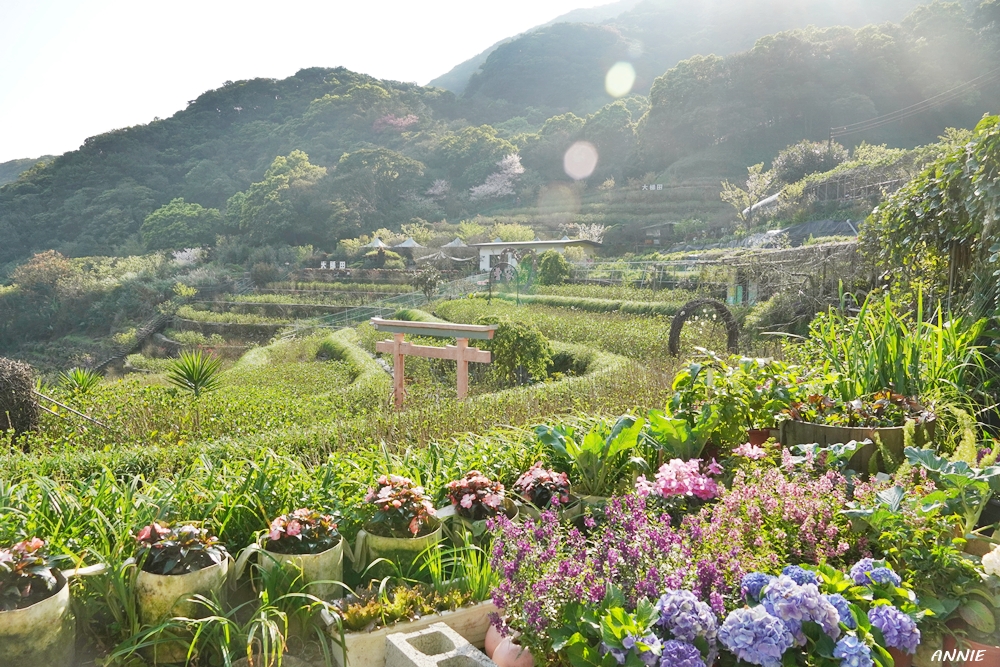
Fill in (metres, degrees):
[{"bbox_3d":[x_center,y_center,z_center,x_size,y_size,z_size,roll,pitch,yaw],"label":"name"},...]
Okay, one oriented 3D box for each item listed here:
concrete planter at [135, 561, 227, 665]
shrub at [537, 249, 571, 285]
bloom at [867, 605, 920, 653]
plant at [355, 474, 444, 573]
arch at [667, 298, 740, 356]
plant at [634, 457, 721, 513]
[{"bbox_3d":[-1.138,0.951,2.691,0.310,0.310,0.310,0,4,0],"label":"concrete planter"},{"bbox_3d":[3.633,-4.333,50.000,2.350,2.400,2.200,0,4,0],"label":"shrub"},{"bbox_3d":[0.999,0.752,1.900,0.130,0.120,0.130,2,3,28],"label":"bloom"},{"bbox_3d":[-0.382,0.772,2.850,0.330,0.460,0.330,0,3,-8],"label":"plant"},{"bbox_3d":[6.104,-0.075,22.500,2.150,1.980,0.360,1,3,15],"label":"arch"},{"bbox_3d":[0.786,0.726,3.320,0.370,0.380,0.340,0,4,0],"label":"plant"}]

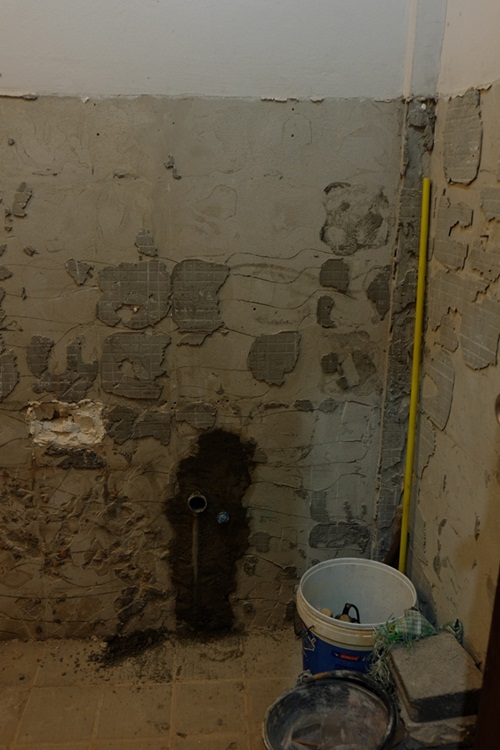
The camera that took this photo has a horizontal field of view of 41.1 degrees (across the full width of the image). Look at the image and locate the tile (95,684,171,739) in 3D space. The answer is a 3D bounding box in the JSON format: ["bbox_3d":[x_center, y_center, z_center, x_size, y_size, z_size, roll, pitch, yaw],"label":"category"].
[{"bbox_3d":[-0.310,0.917,1.816,0.198,0.010,0.198,-1,17,-3],"label":"tile"}]

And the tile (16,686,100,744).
[{"bbox_3d":[-0.509,0.921,1.805,0.198,0.010,0.198,-1,17,-3],"label":"tile"}]

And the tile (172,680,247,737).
[{"bbox_3d":[-0.110,0.914,1.827,0.198,0.010,0.198,-1,17,-3],"label":"tile"}]

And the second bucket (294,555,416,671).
[{"bbox_3d":[0.286,0.734,1.805,0.313,0.345,0.313,0,17,0],"label":"second bucket"}]

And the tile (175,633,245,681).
[{"bbox_3d":[-0.122,0.856,2.018,0.198,0.010,0.198,-1,17,-3],"label":"tile"}]

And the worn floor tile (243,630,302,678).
[{"bbox_3d":[0.078,0.852,2.029,0.198,0.010,0.198,-1,17,-3],"label":"worn floor tile"}]

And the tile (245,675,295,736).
[{"bbox_3d":[0.090,0.910,1.838,0.198,0.010,0.198,-1,17,-3],"label":"tile"}]

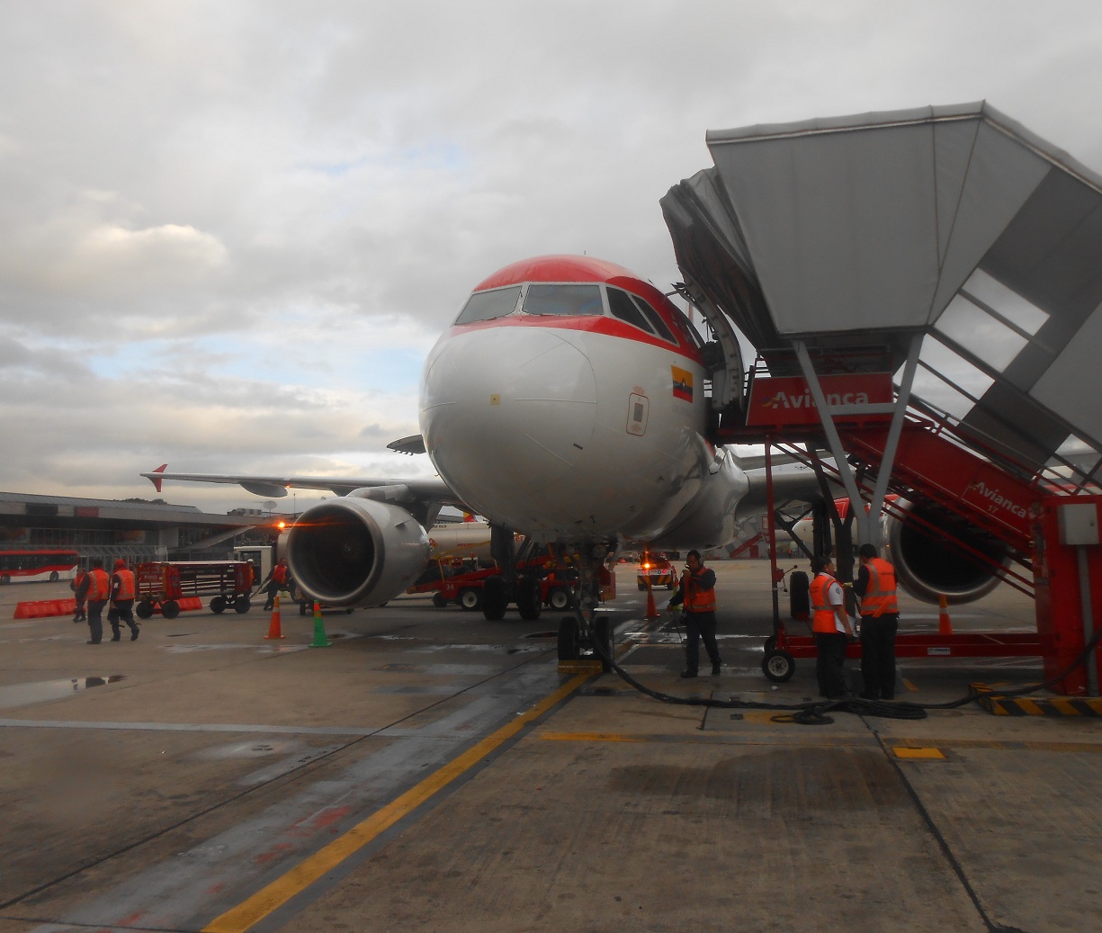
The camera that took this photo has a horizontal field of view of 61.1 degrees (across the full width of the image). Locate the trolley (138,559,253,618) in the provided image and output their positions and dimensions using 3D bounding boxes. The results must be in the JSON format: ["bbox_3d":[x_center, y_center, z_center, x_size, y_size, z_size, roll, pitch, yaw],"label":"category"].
[{"bbox_3d":[-10.622,3.639,27.889,1.400,1.620,3.050,-4,-6,31],"label":"trolley"}]

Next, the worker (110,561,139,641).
[{"bbox_3d":[-8.859,2.776,19.431,0.520,1.660,0.520,-4,-7,32],"label":"worker"}]

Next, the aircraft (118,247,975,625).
[{"bbox_3d":[2.722,-2.415,24.051,34.100,12.560,31.440,-2,-6,12],"label":"aircraft"}]

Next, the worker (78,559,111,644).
[{"bbox_3d":[-9.290,2.741,19.058,0.400,1.670,0.540,-5,-7,40],"label":"worker"}]

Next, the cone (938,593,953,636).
[{"bbox_3d":[6.774,2.629,16.114,0.400,0.880,0.400,-1,-6,0],"label":"cone"}]

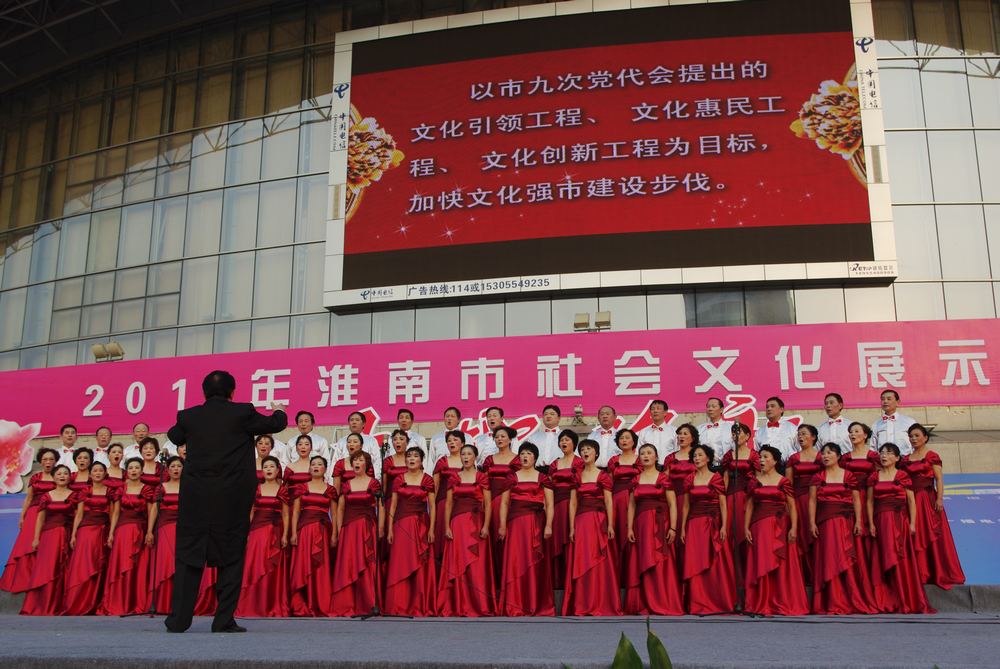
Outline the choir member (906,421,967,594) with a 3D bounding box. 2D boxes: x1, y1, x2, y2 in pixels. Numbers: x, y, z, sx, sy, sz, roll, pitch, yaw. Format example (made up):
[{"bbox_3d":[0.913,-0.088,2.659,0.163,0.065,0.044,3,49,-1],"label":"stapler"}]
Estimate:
[{"bbox_3d":[4.306,1.695,10.836,0.570,1.601,0.460,-6,-14,23],"label":"choir member"}]

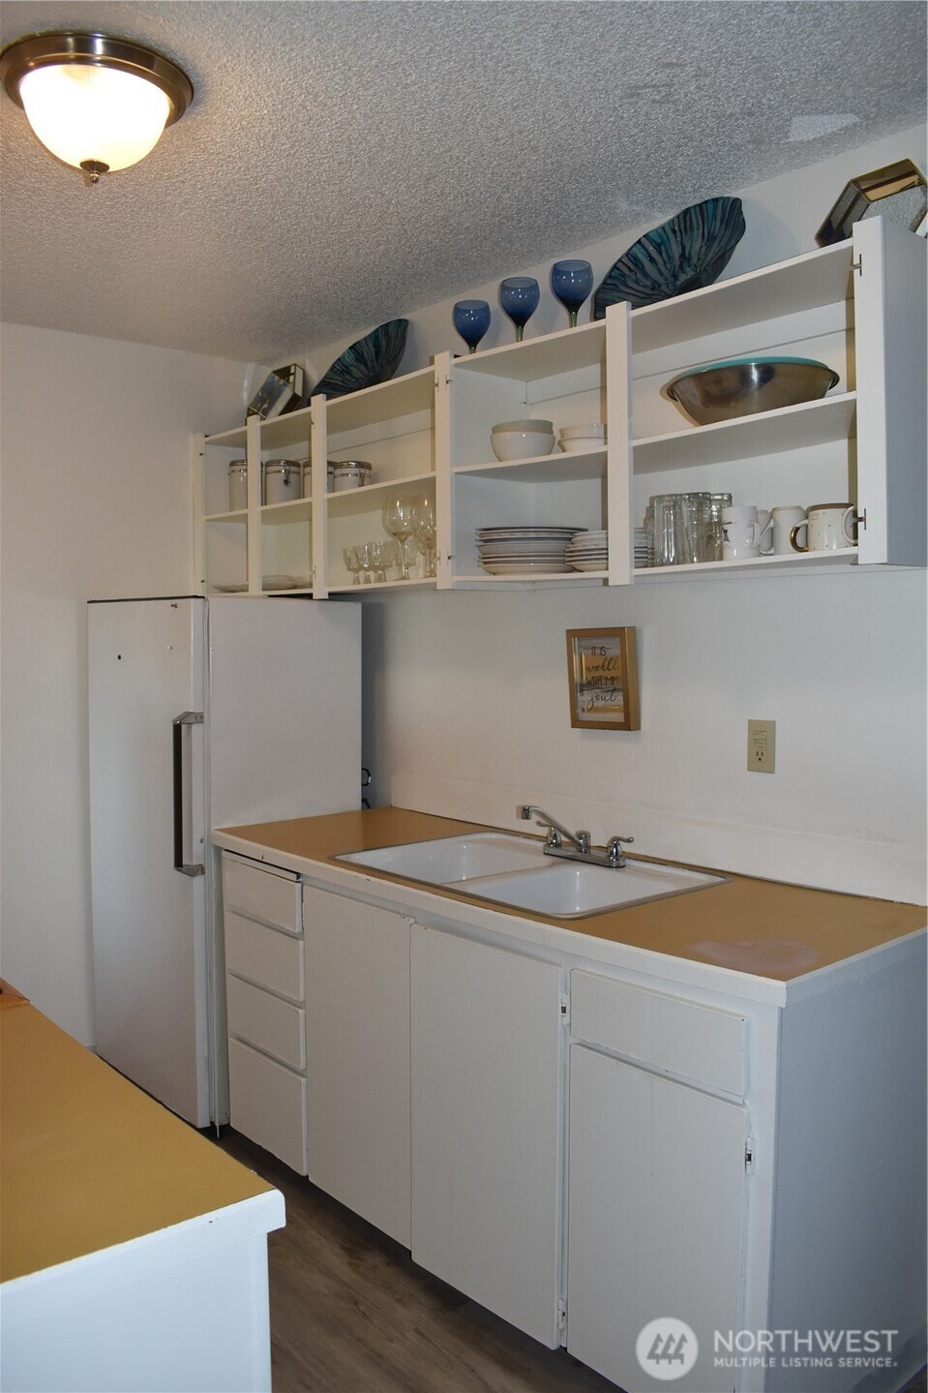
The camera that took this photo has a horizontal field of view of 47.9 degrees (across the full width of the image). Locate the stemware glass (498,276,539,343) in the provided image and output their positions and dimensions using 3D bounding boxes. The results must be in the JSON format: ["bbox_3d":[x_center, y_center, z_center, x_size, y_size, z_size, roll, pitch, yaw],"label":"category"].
[{"bbox_3d":[0.142,-0.937,2.619,0.099,0.202,0.099,0,3,0],"label":"stemware glass"}]

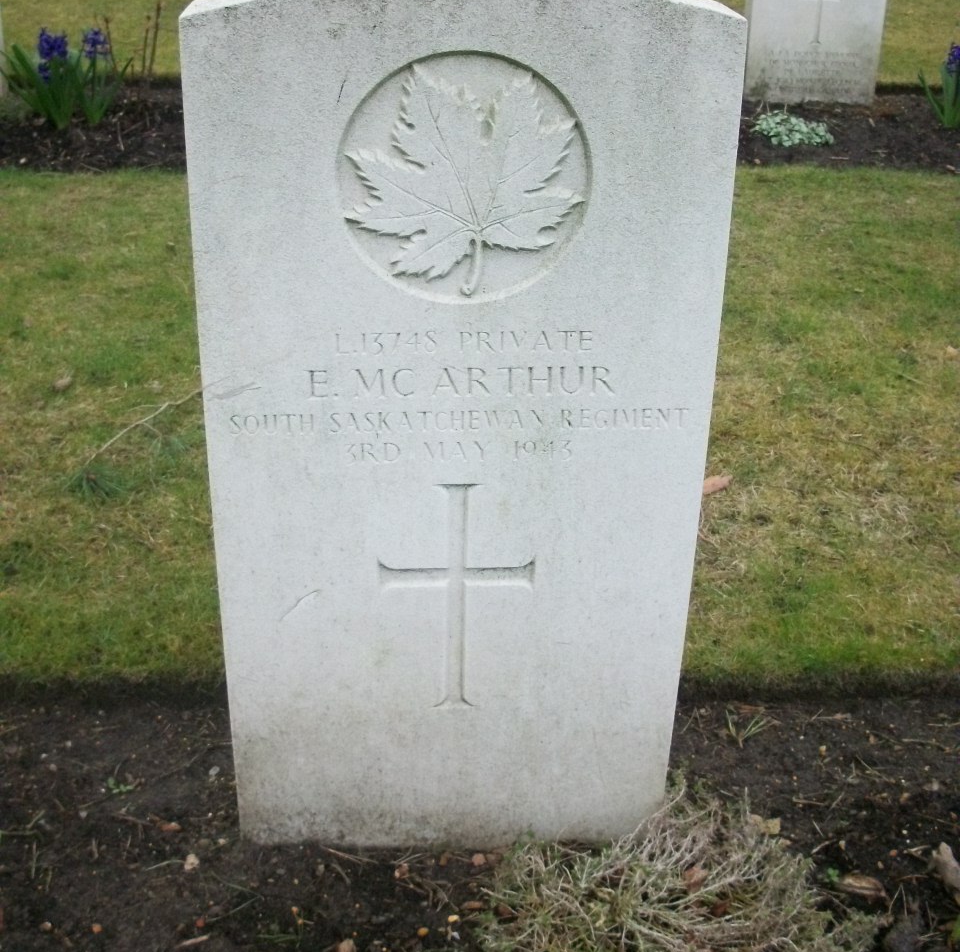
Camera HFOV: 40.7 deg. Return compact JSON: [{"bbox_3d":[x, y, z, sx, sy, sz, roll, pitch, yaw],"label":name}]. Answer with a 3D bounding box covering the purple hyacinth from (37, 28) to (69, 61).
[{"bbox_3d":[-1.047,-1.057,3.170,0.075,0.078,0.068,-1,27,-5],"label":"purple hyacinth"}]

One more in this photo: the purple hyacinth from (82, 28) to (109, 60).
[{"bbox_3d":[-0.948,-1.064,3.190,0.064,0.077,0.062,-1,27,-5],"label":"purple hyacinth"}]

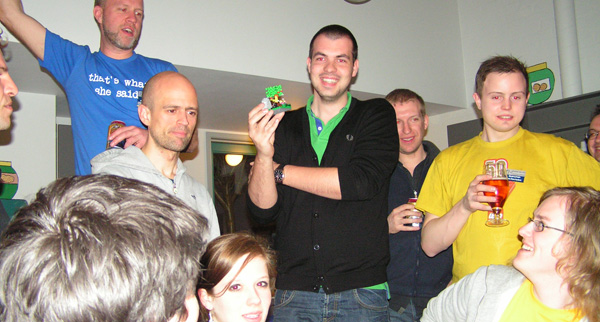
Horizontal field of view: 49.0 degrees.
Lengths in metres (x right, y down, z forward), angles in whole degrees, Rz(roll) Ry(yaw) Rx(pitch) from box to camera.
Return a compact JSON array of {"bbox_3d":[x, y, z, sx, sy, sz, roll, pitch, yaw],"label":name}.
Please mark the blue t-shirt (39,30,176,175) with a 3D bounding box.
[{"bbox_3d":[-0.634,-0.083,2.240,0.530,0.680,0.330,0,-7,-23],"label":"blue t-shirt"}]

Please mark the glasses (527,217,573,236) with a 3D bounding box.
[{"bbox_3d":[0.651,0.179,1.650,0.142,0.042,0.137,17,7,-8],"label":"glasses"}]

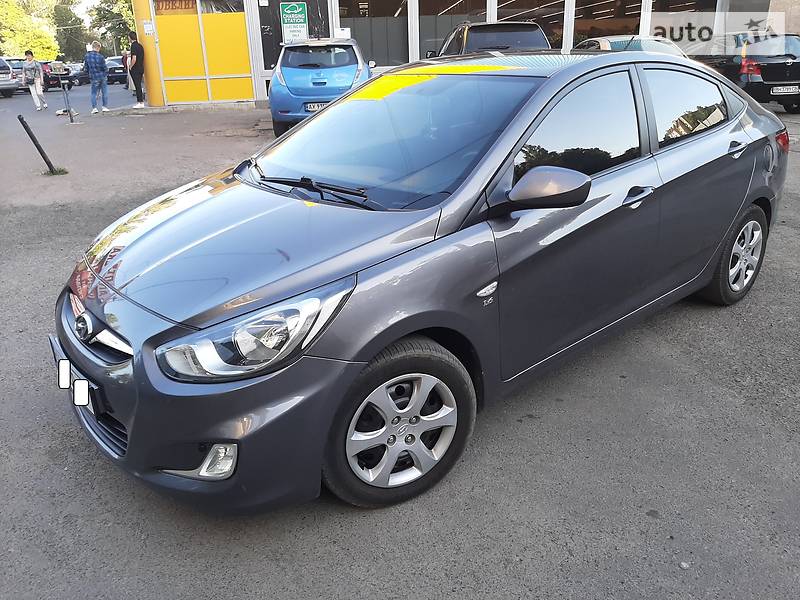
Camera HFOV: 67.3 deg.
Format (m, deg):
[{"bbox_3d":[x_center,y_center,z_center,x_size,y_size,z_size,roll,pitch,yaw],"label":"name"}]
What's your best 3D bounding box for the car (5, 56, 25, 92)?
[{"bbox_3d":[-18.618,-10.343,27.634,1.750,1.500,4.300,-22,30,-40],"label":"car"}]

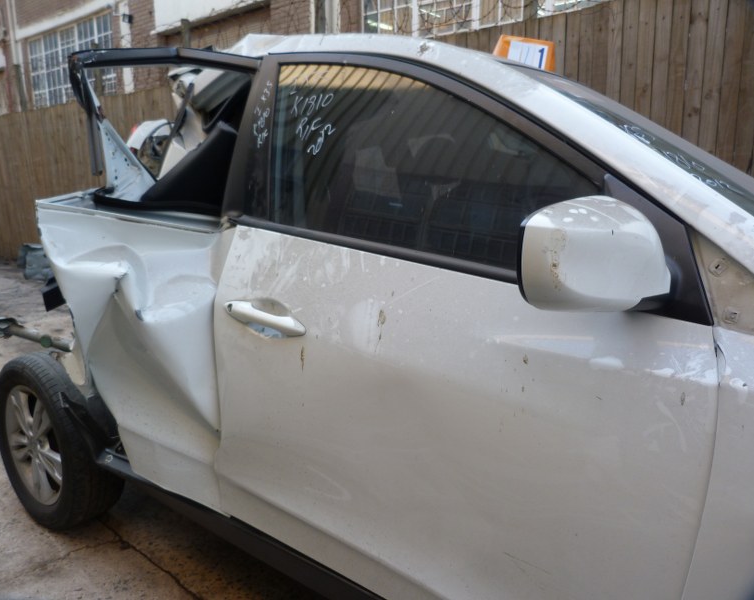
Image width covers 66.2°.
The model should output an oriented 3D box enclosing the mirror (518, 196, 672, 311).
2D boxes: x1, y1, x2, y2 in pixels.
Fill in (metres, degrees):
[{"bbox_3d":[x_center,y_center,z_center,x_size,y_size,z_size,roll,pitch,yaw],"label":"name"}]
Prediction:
[{"bbox_3d":[0.313,-0.068,0.834,0.170,0.162,0.220,10,14,44],"label":"mirror"}]

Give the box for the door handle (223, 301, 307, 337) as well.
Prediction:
[{"bbox_3d":[-0.245,0.041,1.268,0.250,0.050,0.050,14,17,34],"label":"door handle"}]

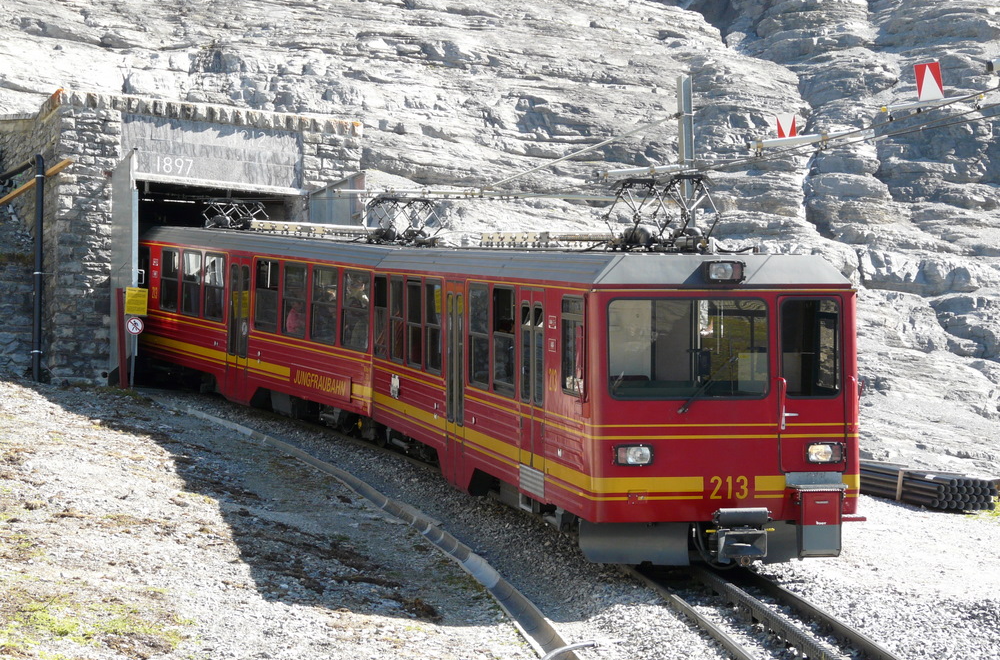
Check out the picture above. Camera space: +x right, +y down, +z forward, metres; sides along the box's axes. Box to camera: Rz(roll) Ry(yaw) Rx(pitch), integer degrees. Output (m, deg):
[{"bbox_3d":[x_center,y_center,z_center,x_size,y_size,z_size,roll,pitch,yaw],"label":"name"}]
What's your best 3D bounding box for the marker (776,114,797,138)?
[{"bbox_3d":[2.212,-1.560,20.500,0.147,0.210,0.015,-3,-7,0],"label":"marker"}]

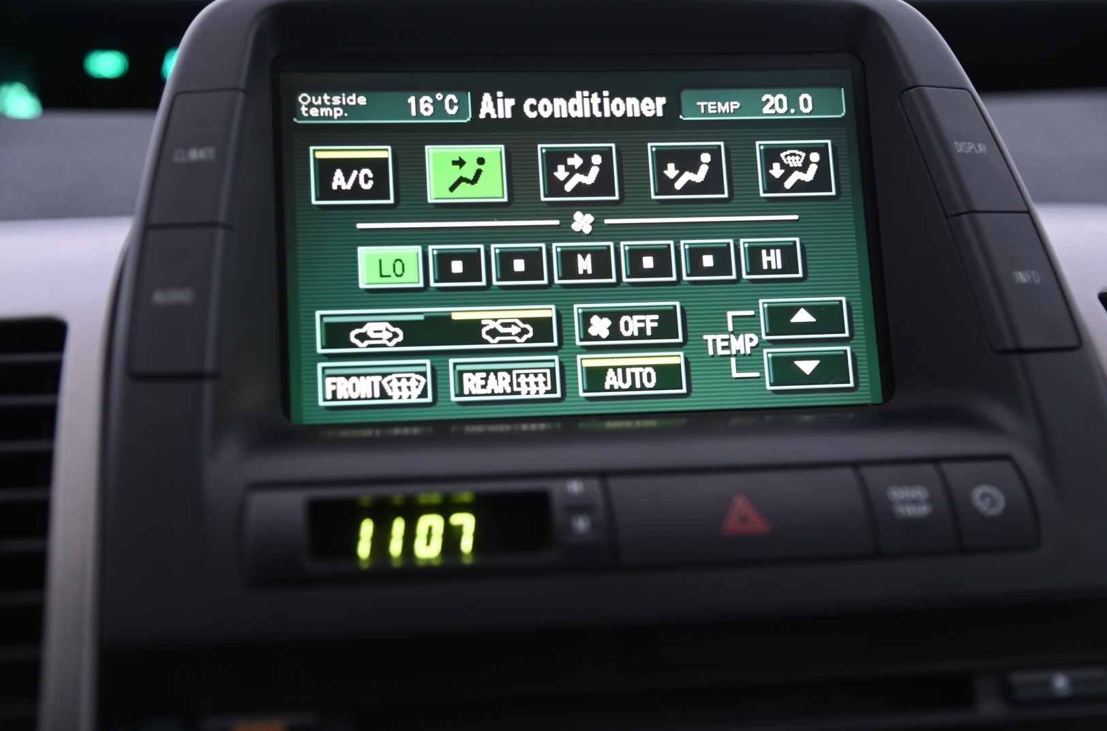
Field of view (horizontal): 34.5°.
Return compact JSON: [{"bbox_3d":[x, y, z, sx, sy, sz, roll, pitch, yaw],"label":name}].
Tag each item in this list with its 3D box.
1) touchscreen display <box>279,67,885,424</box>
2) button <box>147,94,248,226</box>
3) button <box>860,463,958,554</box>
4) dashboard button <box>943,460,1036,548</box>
[{"bbox_3d":[0.008,-0.033,0.464,0.153,0.092,0.005,-2,-11,-9],"label":"touchscreen display"},{"bbox_3d":[-0.086,-0.049,0.431,0.021,0.041,0.008,2,-32,-7],"label":"button"},{"bbox_3d":[0.079,0.034,0.402,0.018,0.021,0.006,-2,-30,-9],"label":"button"},{"bbox_3d":[0.098,0.033,0.405,0.018,0.021,0.006,-2,-30,-9],"label":"dashboard button"}]

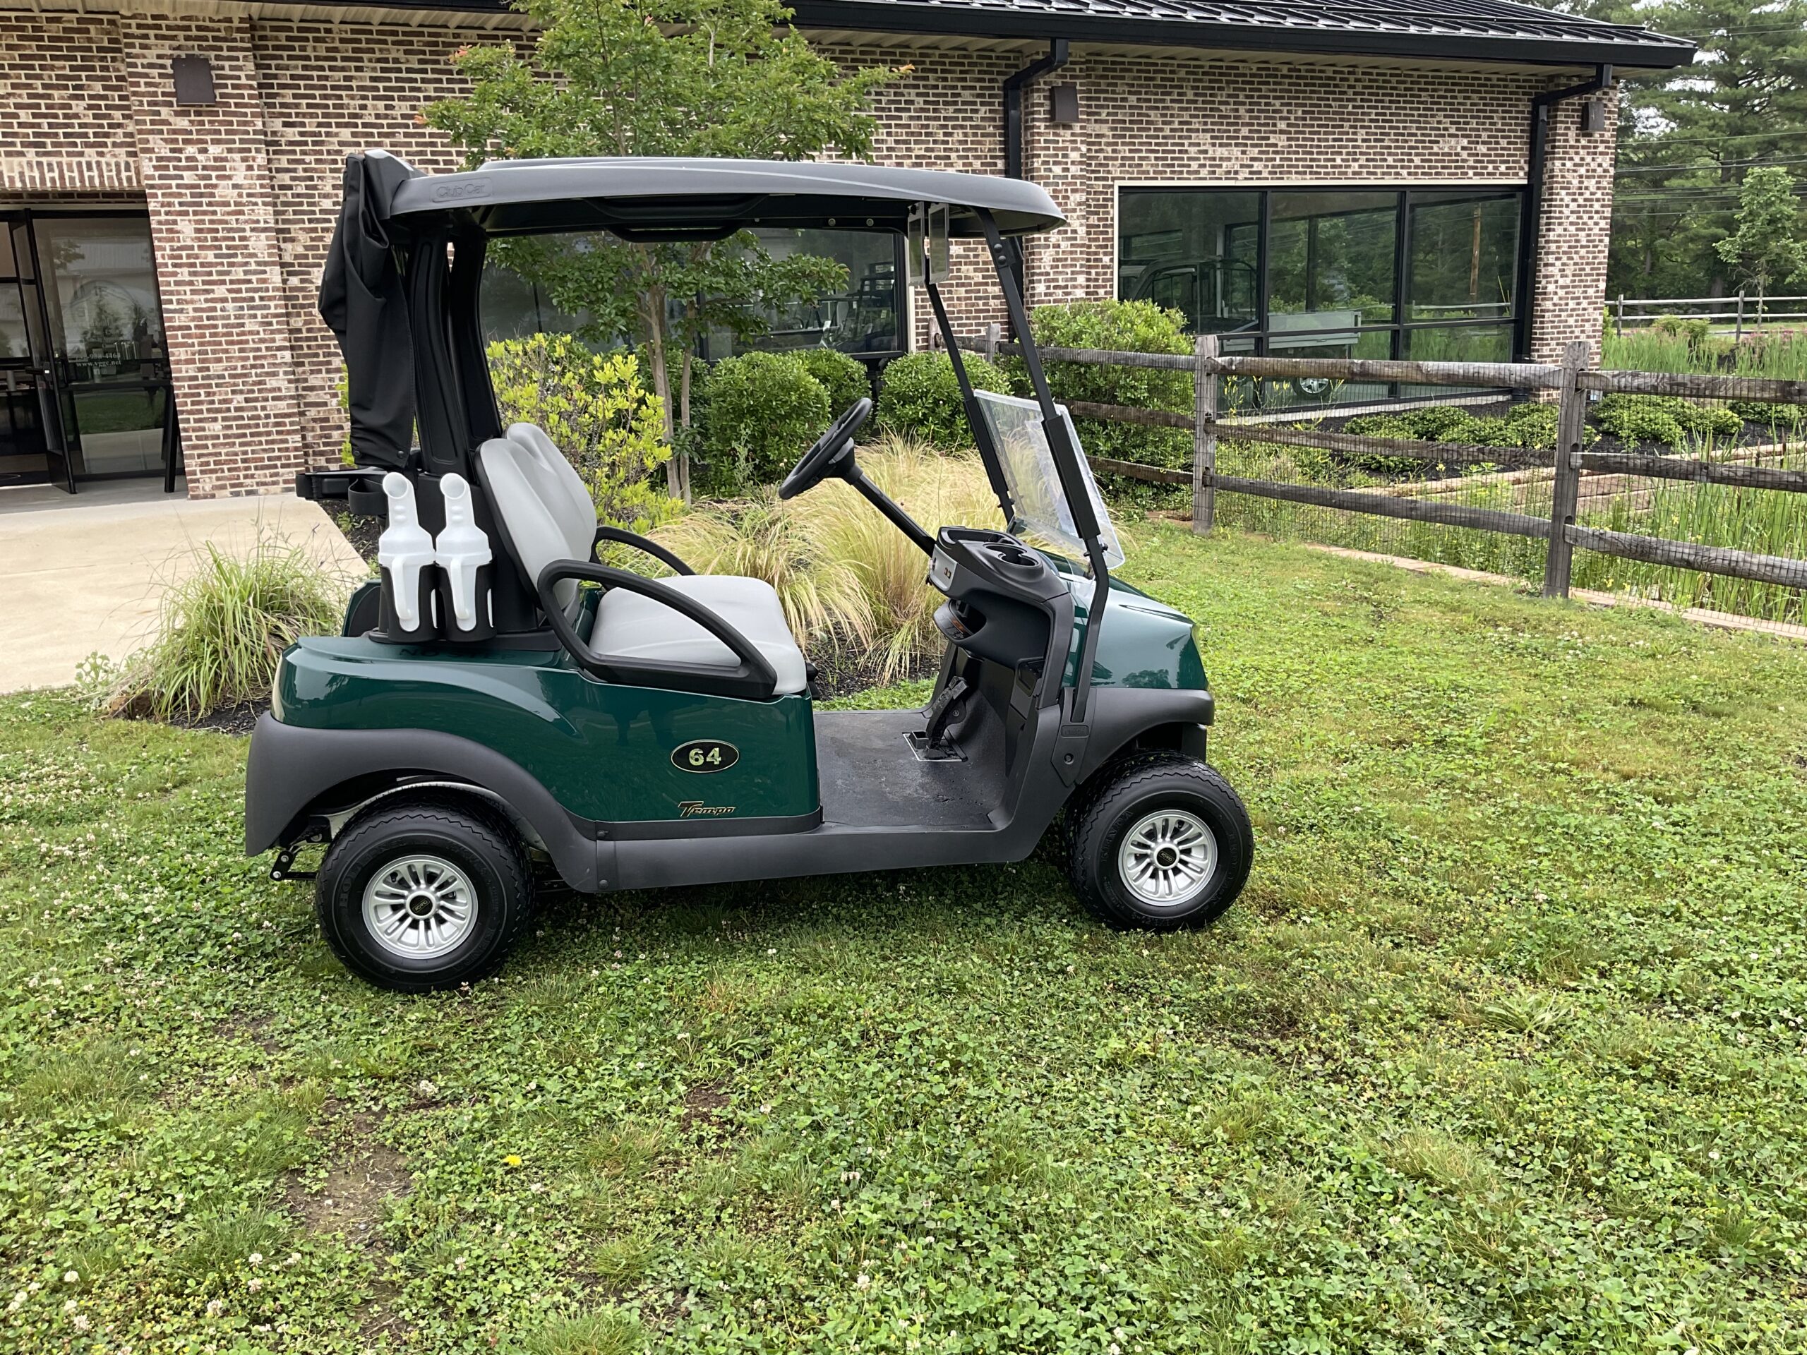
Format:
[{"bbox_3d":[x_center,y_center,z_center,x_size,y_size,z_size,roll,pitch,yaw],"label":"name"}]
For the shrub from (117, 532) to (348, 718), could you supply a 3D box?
[{"bbox_3d":[-2.594,-0.226,5.850,0.900,0.660,0.850,-2,14,0],"label":"shrub"}]

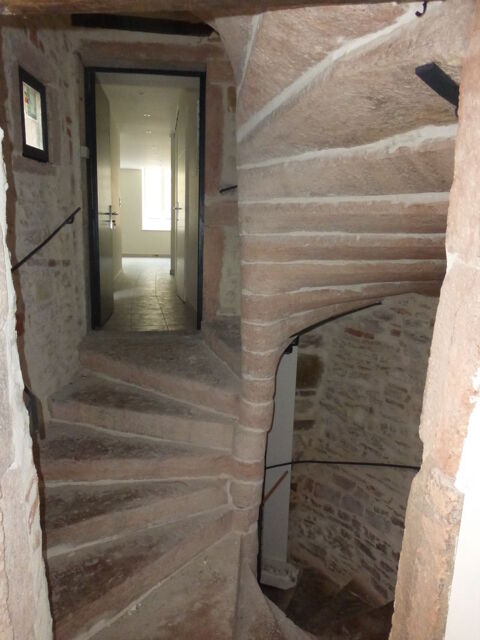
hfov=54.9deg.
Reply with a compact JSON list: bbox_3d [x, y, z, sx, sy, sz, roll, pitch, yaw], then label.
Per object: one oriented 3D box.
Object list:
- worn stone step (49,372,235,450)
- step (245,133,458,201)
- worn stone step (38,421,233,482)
[{"bbox_3d":[-0.587,0.583,3.180,1.287,0.160,0.675,4,11,12],"label":"worn stone step"},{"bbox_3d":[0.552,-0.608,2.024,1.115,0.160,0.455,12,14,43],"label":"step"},{"bbox_3d":[-0.670,0.798,2.865,1.130,0.160,0.581,0,10,-9],"label":"worn stone step"}]

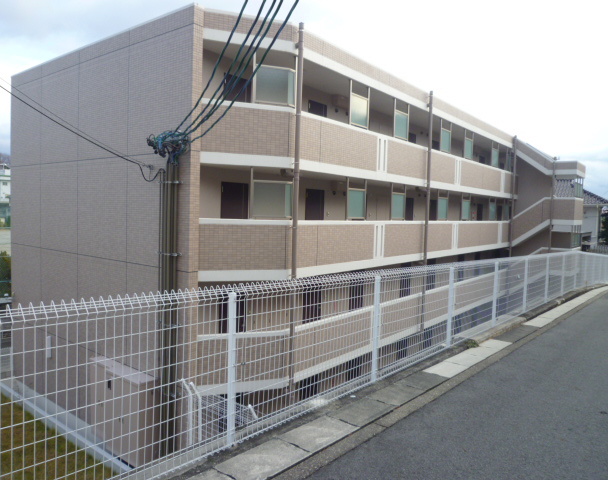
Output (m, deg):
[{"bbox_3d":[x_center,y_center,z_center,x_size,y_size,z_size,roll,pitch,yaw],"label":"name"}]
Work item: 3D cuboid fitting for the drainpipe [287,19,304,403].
[{"bbox_3d":[-0.224,0.266,10.608,0.120,10.231,0.120,5,5,39],"label":"drainpipe"}]

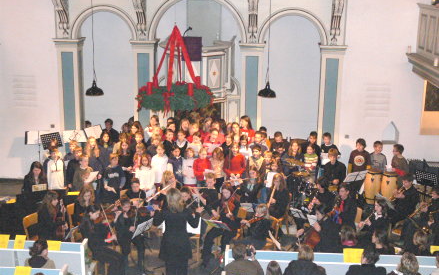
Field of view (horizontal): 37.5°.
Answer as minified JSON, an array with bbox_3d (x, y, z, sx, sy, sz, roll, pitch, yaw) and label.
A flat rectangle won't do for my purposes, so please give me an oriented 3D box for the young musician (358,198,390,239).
[{"bbox_3d":[2.410,1.579,10.379,0.750,1.250,0.480,-5,15,-21],"label":"young musician"}]

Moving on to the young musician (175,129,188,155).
[{"bbox_3d":[-0.784,0.533,13.322,0.400,1.420,0.300,1,12,0],"label":"young musician"}]

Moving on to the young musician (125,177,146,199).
[{"bbox_3d":[-1.479,1.350,11.452,0.500,1.230,0.680,-3,15,-15],"label":"young musician"}]

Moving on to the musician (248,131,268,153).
[{"bbox_3d":[0.795,0.558,13.527,0.420,1.430,0.320,1,12,3],"label":"musician"}]

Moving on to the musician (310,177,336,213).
[{"bbox_3d":[1.659,1.319,11.257,0.750,1.260,0.520,-7,16,-29],"label":"musician"}]

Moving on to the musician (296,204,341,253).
[{"bbox_3d":[1.389,1.632,9.978,0.800,1.254,0.580,-3,14,-17],"label":"musician"}]

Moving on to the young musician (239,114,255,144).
[{"bbox_3d":[0.585,0.265,14.499,0.430,1.530,0.300,7,15,22],"label":"young musician"}]

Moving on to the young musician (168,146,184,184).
[{"bbox_3d":[-0.876,0.815,13.169,0.400,1.330,0.300,-1,14,-7],"label":"young musician"}]

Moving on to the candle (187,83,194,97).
[{"bbox_3d":[-0.491,-0.810,11.151,0.100,0.230,0.100,1,14,0],"label":"candle"}]

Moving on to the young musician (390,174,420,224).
[{"bbox_3d":[3.175,1.290,11.435,0.750,1.290,0.500,-7,16,-28],"label":"young musician"}]

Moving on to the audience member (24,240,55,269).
[{"bbox_3d":[-2.347,1.889,8.859,0.500,1.172,0.720,5,14,16],"label":"audience member"}]

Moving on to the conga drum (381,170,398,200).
[{"bbox_3d":[3.676,1.074,13.942,0.370,0.690,0.370,1,14,0],"label":"conga drum"}]

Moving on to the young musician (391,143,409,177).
[{"bbox_3d":[3.520,0.757,12.838,0.320,1.297,0.400,-11,18,-39],"label":"young musician"}]

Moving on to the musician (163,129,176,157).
[{"bbox_3d":[-1.057,0.559,13.673,0.400,1.440,0.300,-2,15,-12],"label":"musician"}]

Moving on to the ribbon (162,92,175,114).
[{"bbox_3d":[-0.799,-0.541,10.135,0.190,0.360,0.090,5,15,14],"label":"ribbon"}]

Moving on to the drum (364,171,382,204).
[{"bbox_3d":[3.344,1.044,14.039,0.370,0.690,0.370,1,14,0],"label":"drum"}]

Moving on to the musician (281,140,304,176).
[{"bbox_3d":[1.443,0.721,13.043,0.450,1.363,0.330,4,14,14],"label":"musician"}]

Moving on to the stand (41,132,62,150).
[{"bbox_3d":[-3.634,0.505,14.068,0.500,1.360,0.450,4,15,12],"label":"stand"}]

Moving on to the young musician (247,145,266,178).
[{"bbox_3d":[0.734,0.810,13.183,0.420,1.340,0.300,4,15,12],"label":"young musician"}]

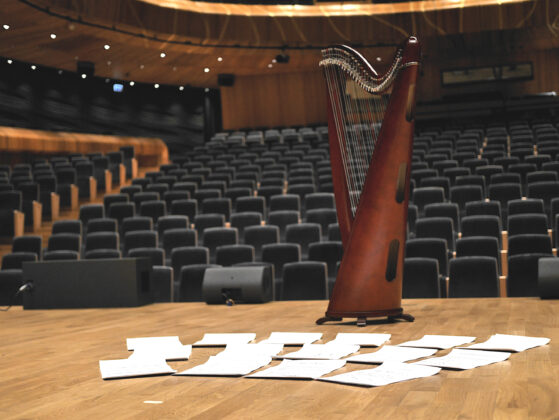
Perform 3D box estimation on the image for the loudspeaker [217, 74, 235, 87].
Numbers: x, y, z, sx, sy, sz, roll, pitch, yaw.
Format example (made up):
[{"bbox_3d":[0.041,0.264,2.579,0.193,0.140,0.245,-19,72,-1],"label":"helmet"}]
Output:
[{"bbox_3d":[-1.429,-3.446,21.500,0.420,0.310,0.320,-1,-2,-15],"label":"loudspeaker"}]

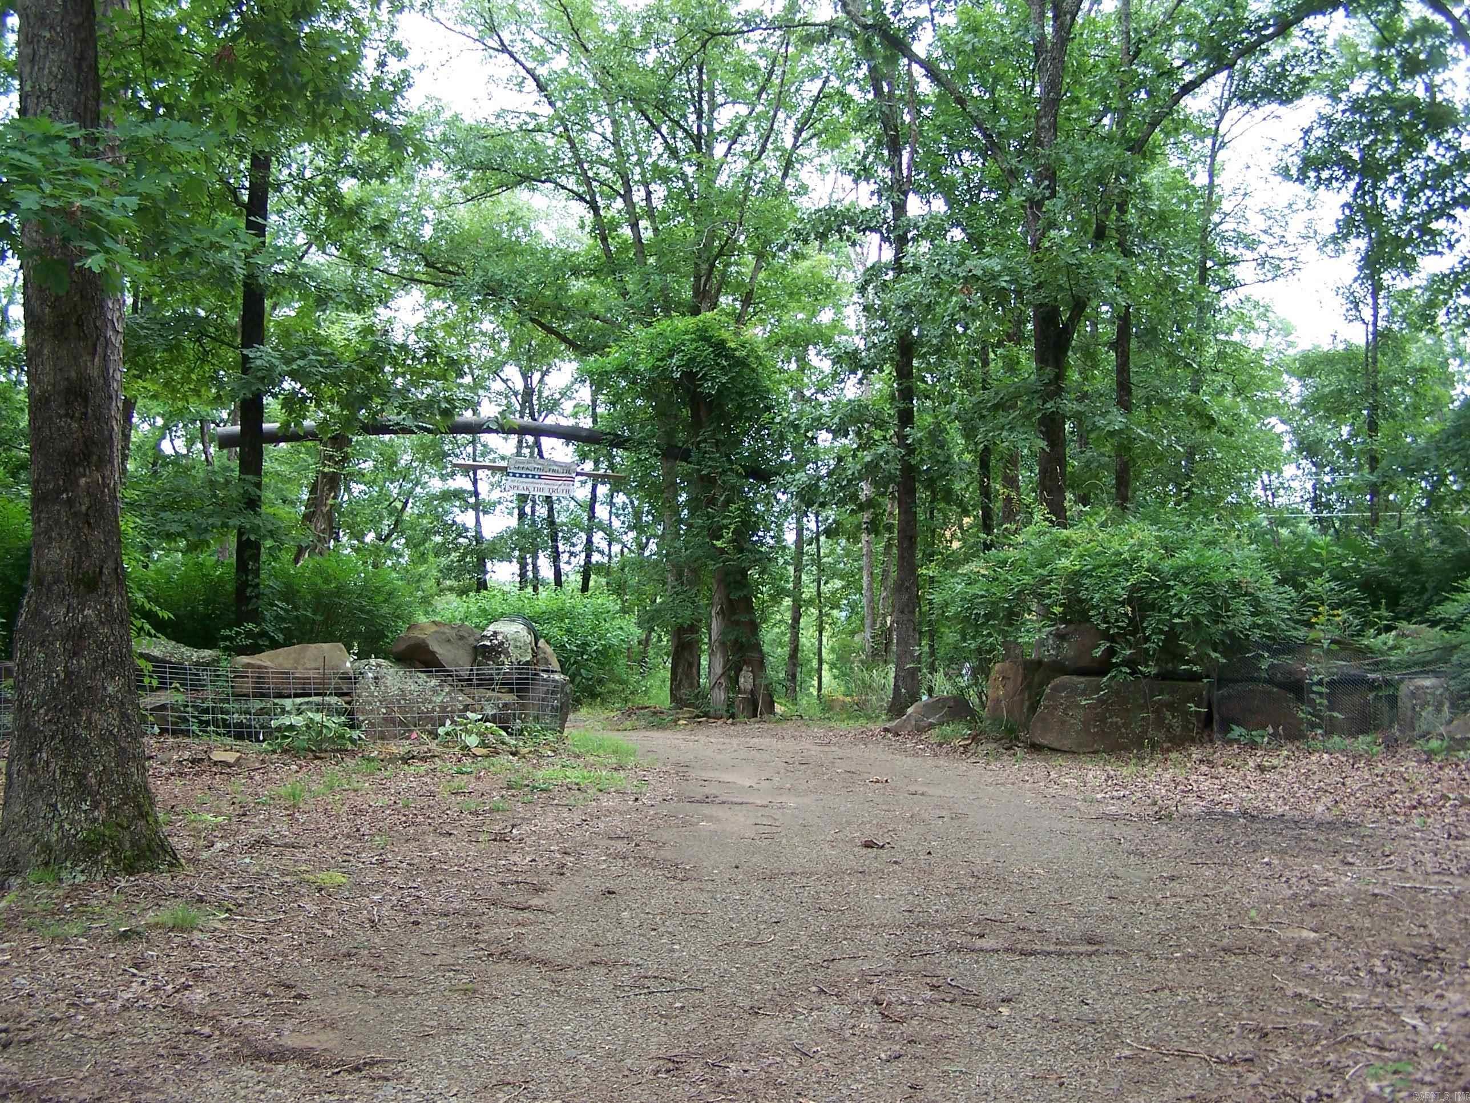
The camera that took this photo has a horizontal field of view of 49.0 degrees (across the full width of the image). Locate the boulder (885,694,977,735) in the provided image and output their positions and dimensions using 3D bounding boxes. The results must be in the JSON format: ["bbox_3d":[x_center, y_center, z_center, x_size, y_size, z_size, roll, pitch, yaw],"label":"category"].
[{"bbox_3d":[2.014,1.684,16.600,0.917,0.408,0.650,0,-1,0],"label":"boulder"}]

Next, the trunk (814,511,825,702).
[{"bbox_3d":[1.185,0.769,22.500,0.137,2.674,0.130,0,-1,0],"label":"trunk"}]

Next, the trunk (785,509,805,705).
[{"bbox_3d":[0.814,0.759,22.000,0.253,2.568,0.220,0,-1,0],"label":"trunk"}]

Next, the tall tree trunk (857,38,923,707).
[{"bbox_3d":[1.745,-1.915,18.300,0.705,7.619,0.500,0,-1,0],"label":"tall tree trunk"}]

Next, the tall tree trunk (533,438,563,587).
[{"bbox_3d":[-3.585,-0.739,31.000,0.250,2.868,0.240,-9,-1,0],"label":"tall tree trunk"}]

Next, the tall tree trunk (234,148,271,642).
[{"bbox_3d":[-5.177,-1.736,17.300,0.374,5.159,0.300,0,-1,0],"label":"tall tree trunk"}]

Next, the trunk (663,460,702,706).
[{"bbox_3d":[-0.662,0.384,20.000,0.460,3.117,0.400,0,-1,0],"label":"trunk"}]

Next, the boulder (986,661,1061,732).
[{"bbox_3d":[2.835,1.426,15.900,0.724,0.706,0.700,0,-1,0],"label":"boulder"}]

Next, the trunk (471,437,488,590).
[{"bbox_3d":[-4.761,-0.673,30.000,0.304,2.818,0.250,0,-1,0],"label":"trunk"}]

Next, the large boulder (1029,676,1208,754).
[{"bbox_3d":[3.589,1.526,15.100,1.616,0.691,0.950,0,-1,-7],"label":"large boulder"}]

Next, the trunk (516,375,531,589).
[{"bbox_3d":[-4.059,-1.335,31.000,0.272,4.104,0.260,0,-1,0],"label":"trunk"}]

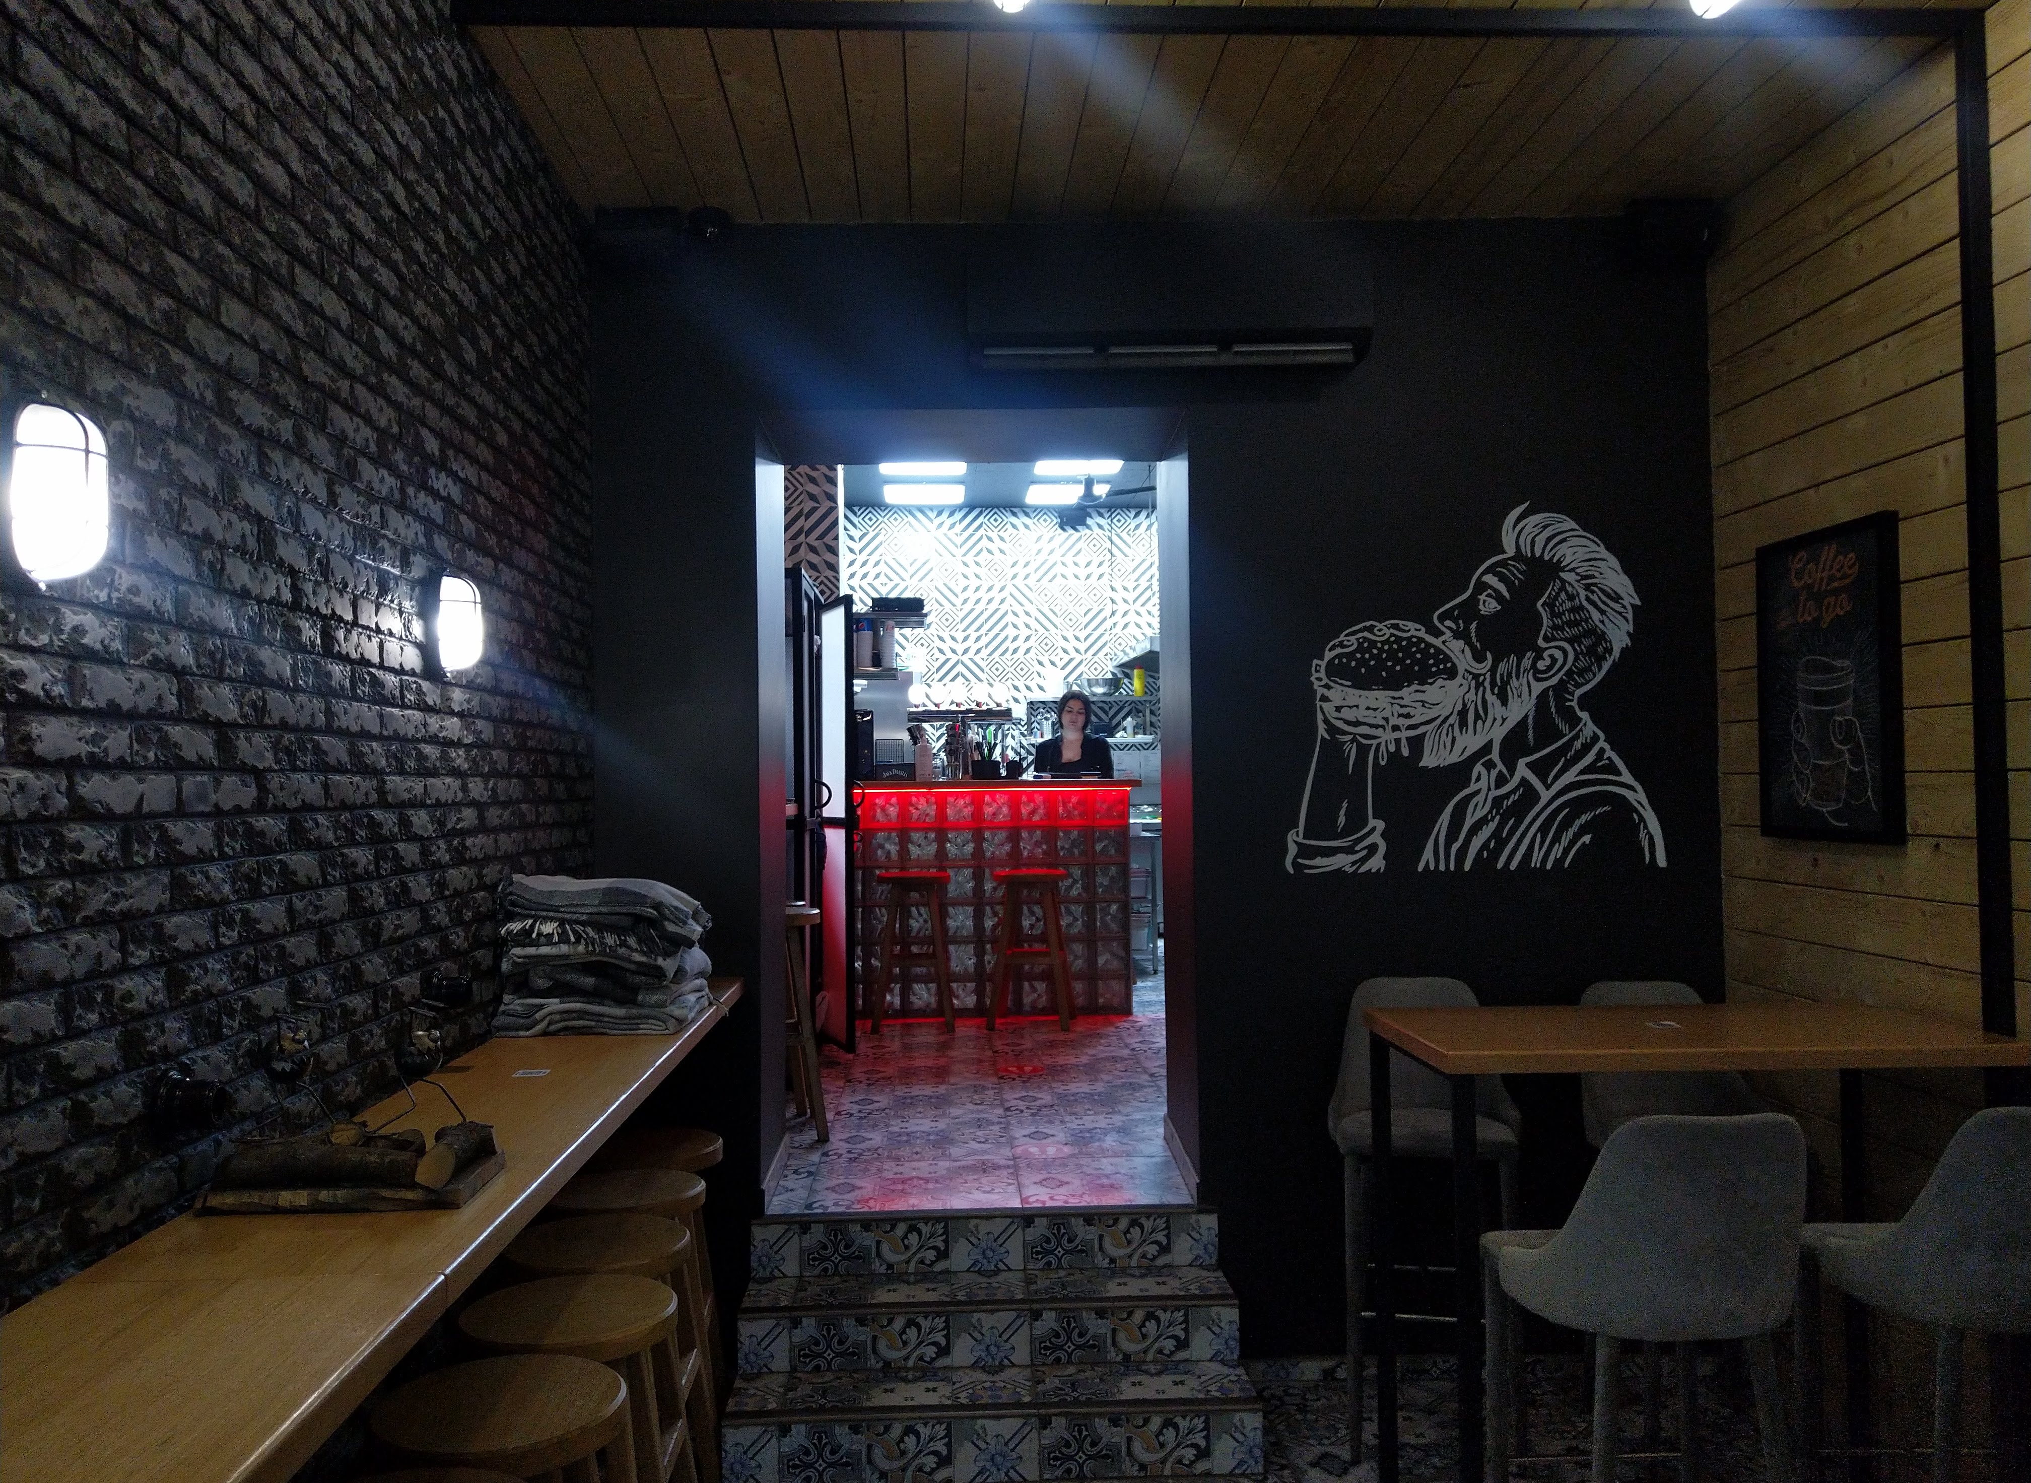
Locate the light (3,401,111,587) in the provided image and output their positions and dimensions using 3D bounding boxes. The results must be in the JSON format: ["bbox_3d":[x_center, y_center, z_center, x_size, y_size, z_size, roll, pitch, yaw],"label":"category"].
[{"bbox_3d":[-0.950,-0.251,1.471,0.081,0.198,0.134,0,-2,-3],"label":"light"}]

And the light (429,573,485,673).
[{"bbox_3d":[-1.017,-0.215,2.694,0.081,0.198,0.134,0,-2,-3],"label":"light"}]

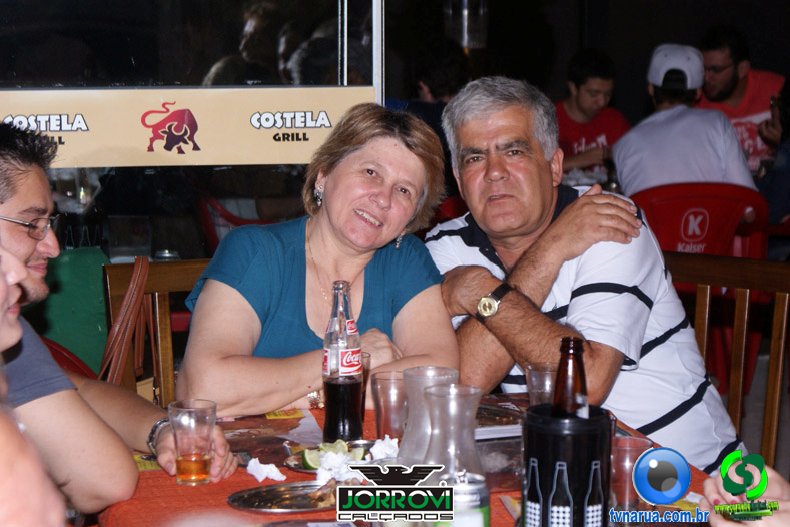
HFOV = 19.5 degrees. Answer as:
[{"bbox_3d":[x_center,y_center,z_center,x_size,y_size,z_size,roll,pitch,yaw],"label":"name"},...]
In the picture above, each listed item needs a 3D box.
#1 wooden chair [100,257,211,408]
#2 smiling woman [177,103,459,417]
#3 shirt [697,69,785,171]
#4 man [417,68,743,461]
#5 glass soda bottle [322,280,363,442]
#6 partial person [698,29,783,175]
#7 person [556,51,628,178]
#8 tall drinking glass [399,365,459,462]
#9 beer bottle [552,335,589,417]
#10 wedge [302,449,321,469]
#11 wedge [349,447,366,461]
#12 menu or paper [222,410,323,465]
[{"bbox_3d":[-0.261,0.469,3.960,0.440,0.900,0.460,-3,8,-17],"label":"wooden chair"},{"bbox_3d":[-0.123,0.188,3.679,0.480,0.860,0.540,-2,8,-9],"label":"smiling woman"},{"bbox_3d":[1.047,-0.384,7.165,0.420,0.460,0.280,2,8,14],"label":"shirt"},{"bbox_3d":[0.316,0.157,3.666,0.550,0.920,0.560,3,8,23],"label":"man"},{"bbox_3d":[-0.078,0.146,3.430,0.059,0.238,0.059,-2,8,-8],"label":"glass soda bottle"},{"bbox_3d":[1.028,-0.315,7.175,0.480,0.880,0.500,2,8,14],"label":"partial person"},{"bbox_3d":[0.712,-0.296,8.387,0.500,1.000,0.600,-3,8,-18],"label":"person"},{"bbox_3d":[0.051,0.220,3.341,0.098,0.130,0.098,0,8,0],"label":"tall drinking glass"},{"bbox_3d":[0.206,0.226,2.696,0.073,0.285,0.073,0,8,0],"label":"beer bottle"},{"bbox_3d":[-0.116,0.275,3.252,0.040,0.032,0.032,0,8,0],"label":"wedge"},{"bbox_3d":[-0.056,0.270,3.287,0.040,0.027,0.030,0,8,0],"label":"wedge"},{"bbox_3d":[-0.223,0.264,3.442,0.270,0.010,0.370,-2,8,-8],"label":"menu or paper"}]

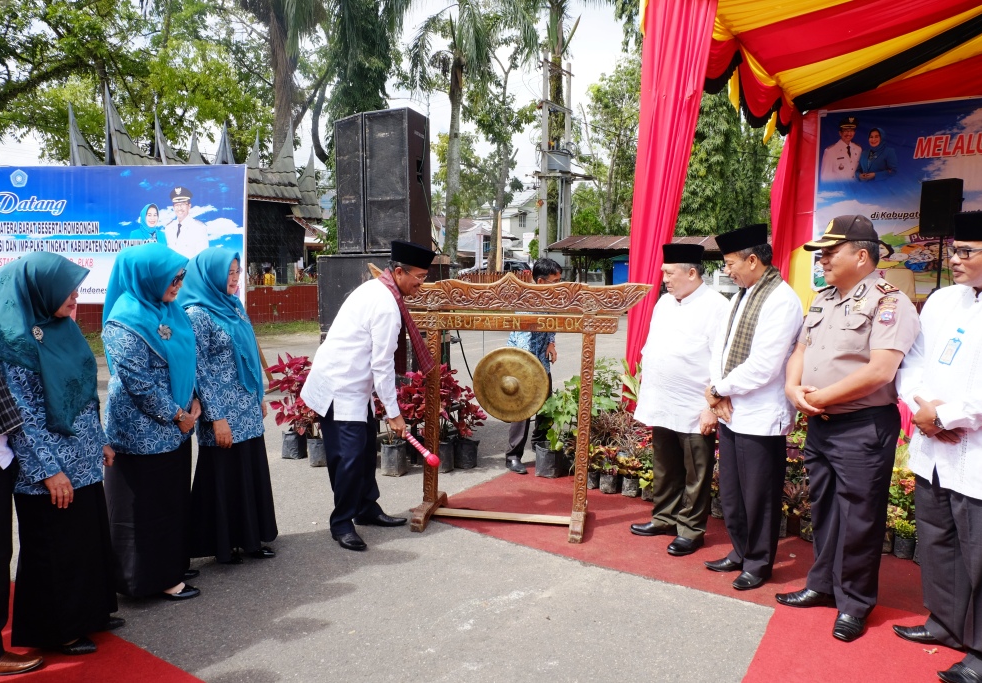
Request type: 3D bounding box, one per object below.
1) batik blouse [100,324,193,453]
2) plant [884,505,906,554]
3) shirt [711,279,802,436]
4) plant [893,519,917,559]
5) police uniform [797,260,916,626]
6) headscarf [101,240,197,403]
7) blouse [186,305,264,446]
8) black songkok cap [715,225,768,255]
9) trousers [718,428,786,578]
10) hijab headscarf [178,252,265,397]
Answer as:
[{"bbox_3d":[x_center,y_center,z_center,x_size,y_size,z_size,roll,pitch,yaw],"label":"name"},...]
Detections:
[{"bbox_3d":[-1.611,0.189,3.220,0.310,0.680,0.440,2,5,25],"label":"batik blouse"},{"bbox_3d":[2.184,1.035,3.780,0.180,0.260,0.180,-3,6,-32],"label":"plant"},{"bbox_3d":[1.304,0.082,3.369,0.365,0.771,0.477,-1,4,-17],"label":"shirt"},{"bbox_3d":[2.243,1.053,3.700,0.137,0.200,0.137,4,7,31],"label":"plant"},{"bbox_3d":[1.602,0.409,3.000,0.330,1.470,0.500,-3,6,-29],"label":"police uniform"},{"bbox_3d":[-1.586,-0.089,3.180,0.340,0.730,0.360,2,5,25],"label":"headscarf"},{"bbox_3d":[-1.446,0.167,3.690,0.335,0.817,0.467,1,4,19],"label":"blouse"},{"bbox_3d":[1.200,-0.486,3.270,0.260,0.105,0.190,-12,9,-24],"label":"black songkok cap"},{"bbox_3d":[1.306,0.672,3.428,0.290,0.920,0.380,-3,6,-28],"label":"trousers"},{"bbox_3d":[-1.451,-0.091,3.674,0.386,0.817,0.406,1,4,19],"label":"hijab headscarf"}]

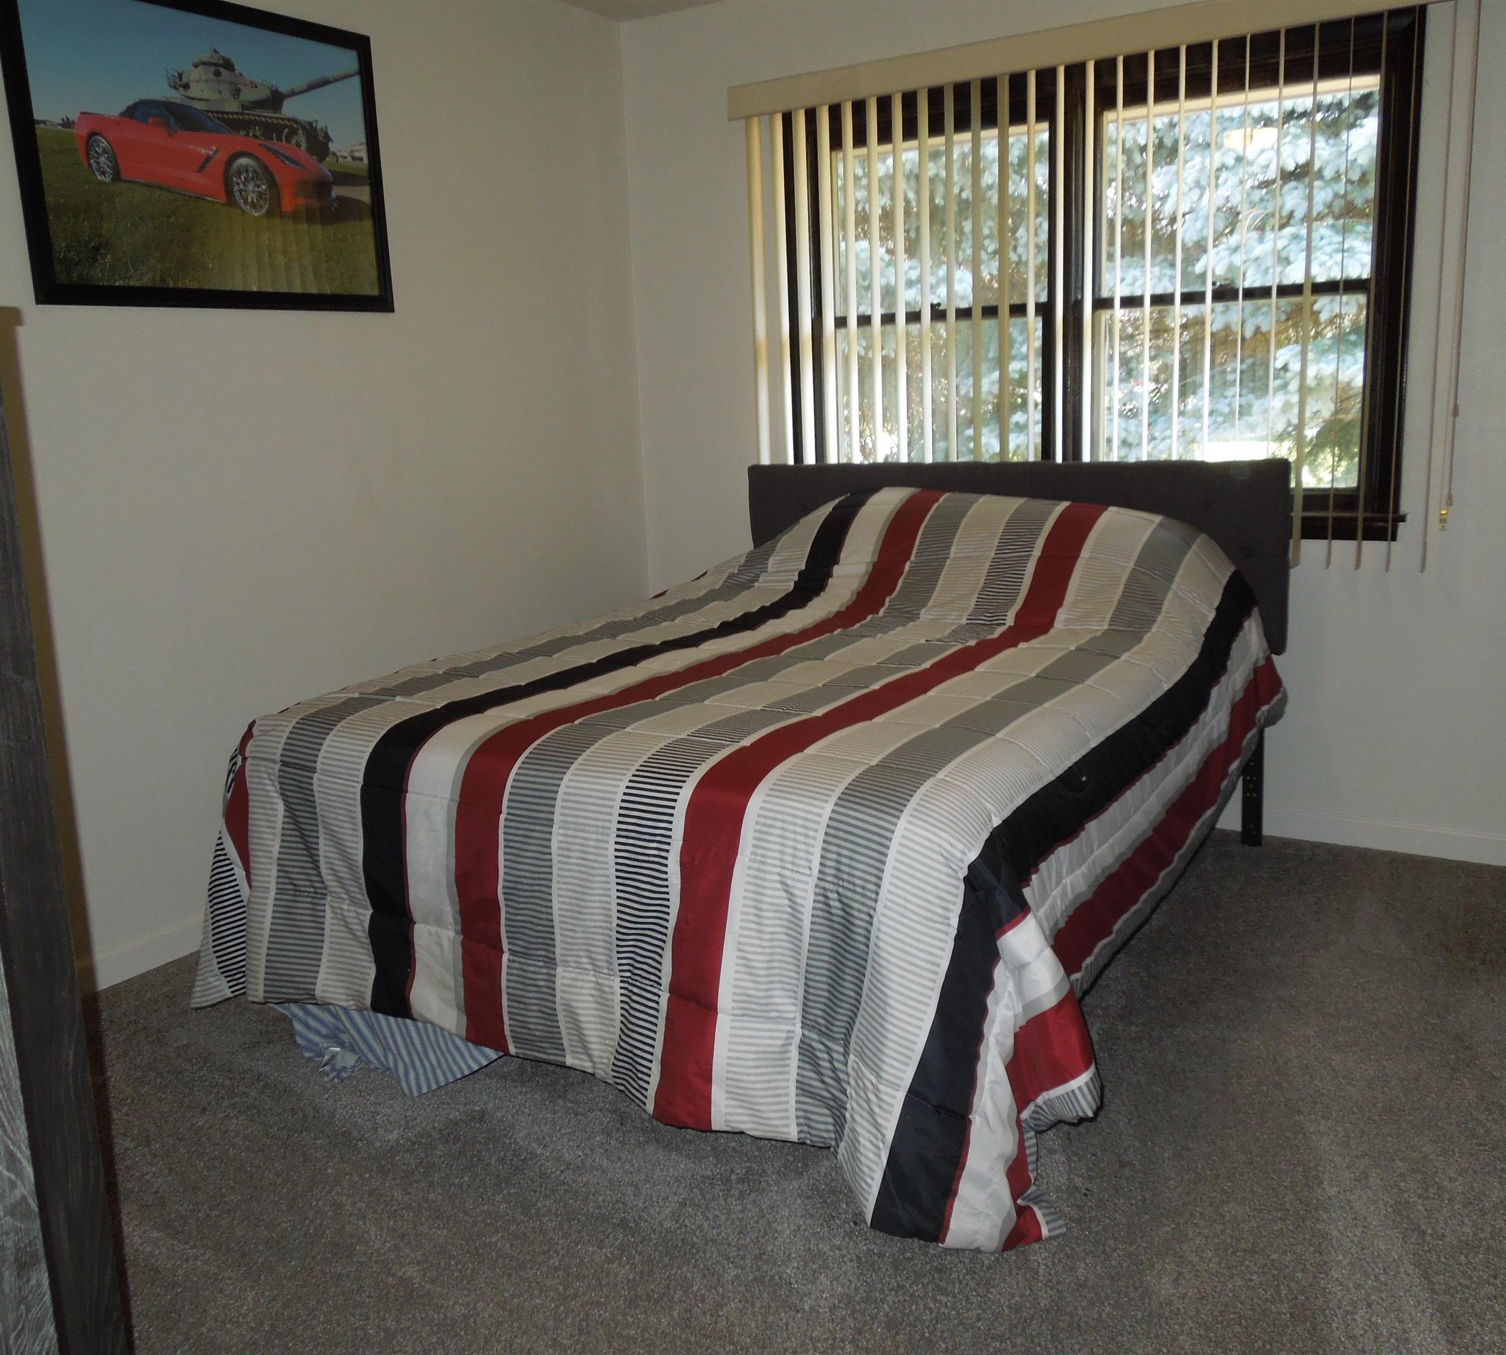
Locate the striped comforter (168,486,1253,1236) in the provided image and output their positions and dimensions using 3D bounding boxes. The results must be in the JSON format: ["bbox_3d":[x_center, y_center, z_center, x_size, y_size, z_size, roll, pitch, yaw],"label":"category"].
[{"bbox_3d":[0.086,0.124,3.048,1.850,0.985,1.940,5,15,31],"label":"striped comforter"}]

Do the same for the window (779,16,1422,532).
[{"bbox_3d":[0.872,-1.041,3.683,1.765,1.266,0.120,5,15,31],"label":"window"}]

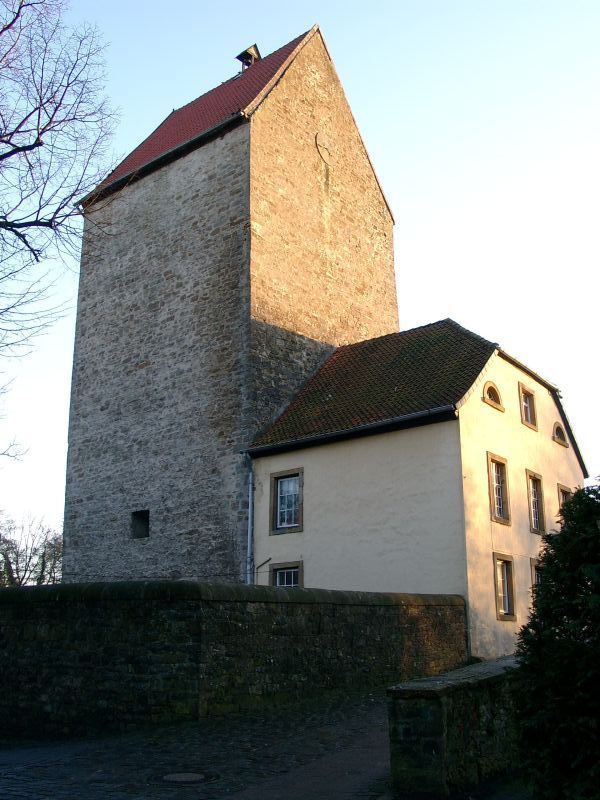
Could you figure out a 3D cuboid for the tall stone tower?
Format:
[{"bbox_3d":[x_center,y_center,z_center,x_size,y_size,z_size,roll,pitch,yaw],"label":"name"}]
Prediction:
[{"bbox_3d":[-2.709,-3.155,36.133,10.573,28.355,10.998,-14,-21,36],"label":"tall stone tower"}]

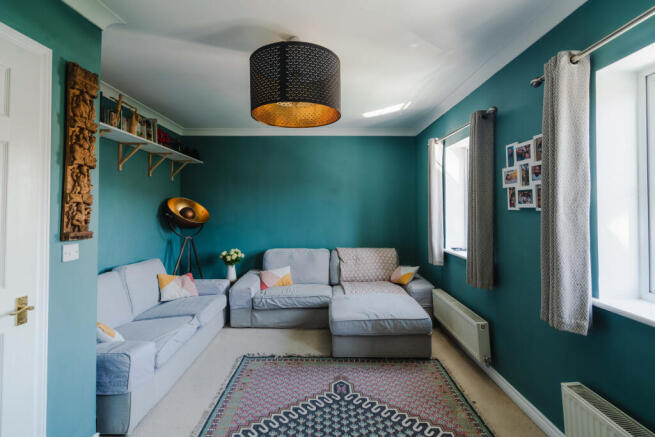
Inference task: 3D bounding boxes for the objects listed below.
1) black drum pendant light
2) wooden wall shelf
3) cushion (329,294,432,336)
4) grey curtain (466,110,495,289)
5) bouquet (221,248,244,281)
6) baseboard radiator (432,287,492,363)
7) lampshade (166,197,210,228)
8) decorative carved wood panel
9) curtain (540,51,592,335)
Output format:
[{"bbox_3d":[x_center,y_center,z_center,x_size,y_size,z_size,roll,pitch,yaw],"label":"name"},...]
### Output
[{"bbox_3d":[-0.213,-0.870,1.940,0.590,0.365,0.590,0,1,-1],"label":"black drum pendant light"},{"bbox_3d":[-1.913,-0.637,3.100,0.300,0.300,2.100,0,1,-1],"label":"wooden wall shelf"},{"bbox_3d":[0.491,0.955,2.980,0.920,0.180,0.740,0,1,-1],"label":"cushion"},{"bbox_3d":[1.200,-0.148,2.270,0.110,1.340,0.220,0,1,-1],"label":"grey curtain"},{"bbox_3d":[-1.240,0.614,3.800,0.280,0.430,0.280,0,1,-1],"label":"bouquet"},{"bbox_3d":[1.199,0.947,2.700,0.100,0.310,0.950,0,1,-1],"label":"baseboard radiator"},{"bbox_3d":[-1.790,-0.075,3.720,0.500,0.270,0.510,47,26,25],"label":"lampshade"},{"bbox_3d":[-1.280,-0.335,1.510,0.060,0.870,0.155,0,1,-1],"label":"decorative carved wood panel"},{"bbox_3d":[1.222,-0.125,1.490,0.120,1.360,0.220,0,1,-1],"label":"curtain"}]

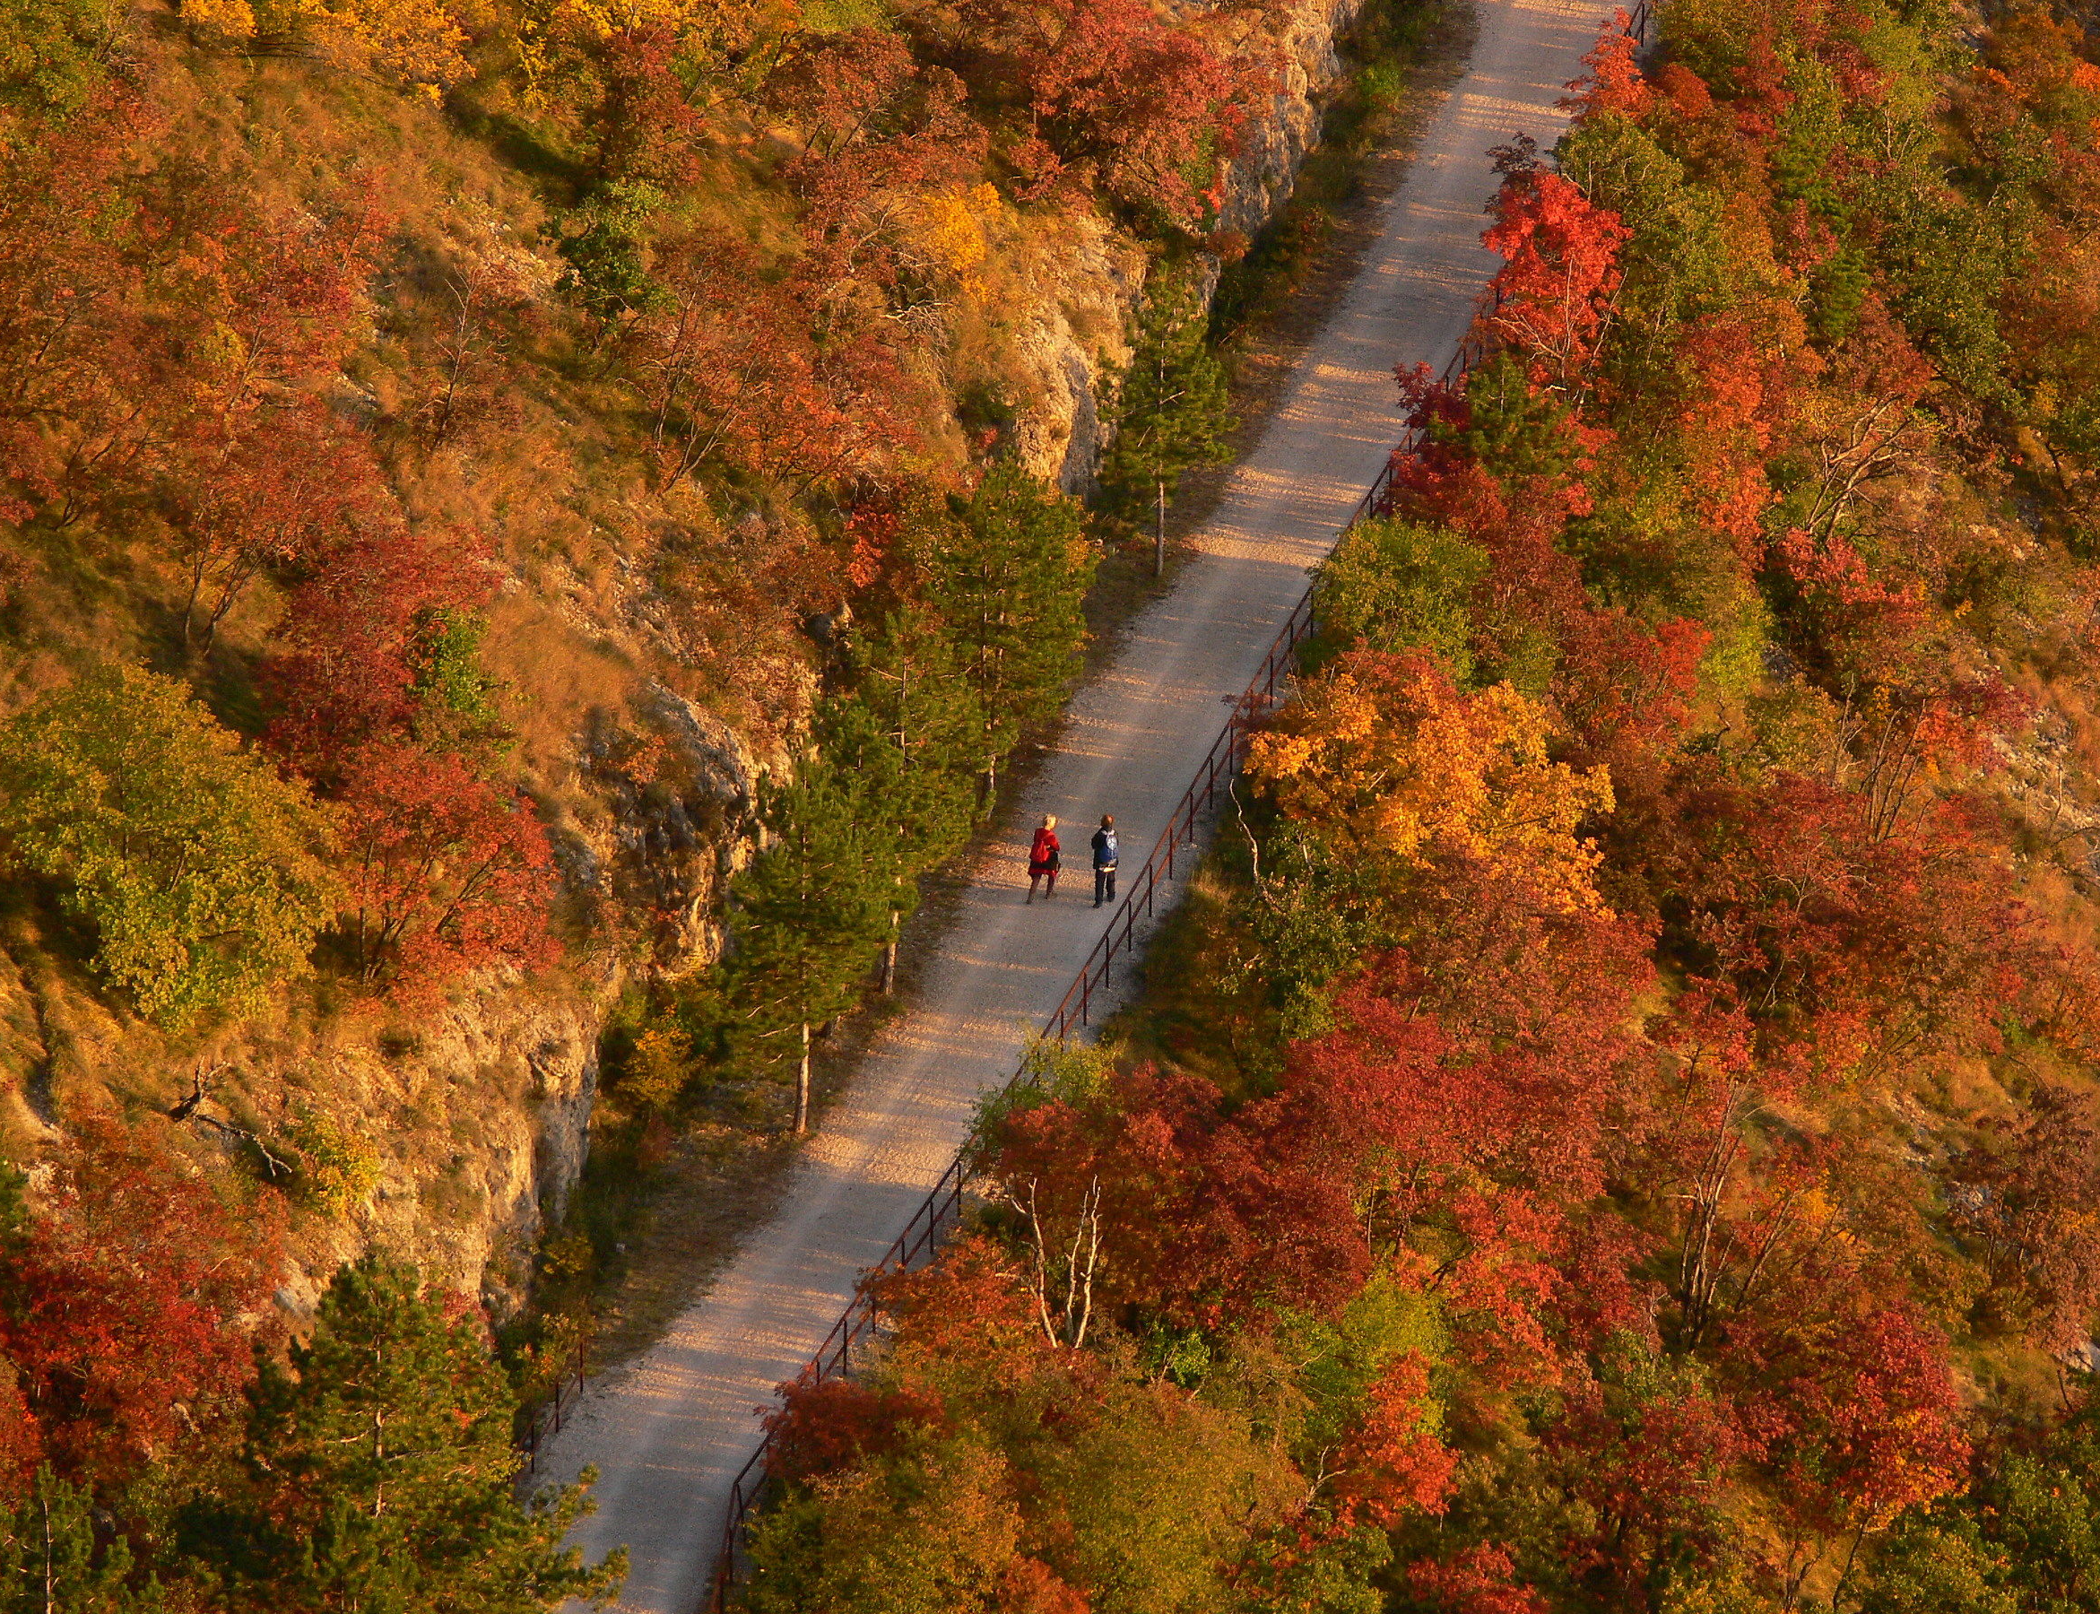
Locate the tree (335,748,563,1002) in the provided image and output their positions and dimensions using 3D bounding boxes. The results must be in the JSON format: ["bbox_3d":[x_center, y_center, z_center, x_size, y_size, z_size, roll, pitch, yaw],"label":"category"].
[{"bbox_3d":[-10.210,1.070,302.500,3.800,4.500,3.600,0,18,0],"label":"tree"}]

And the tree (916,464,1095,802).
[{"bbox_3d":[-0.820,-3.180,330.500,3.300,6.600,3.200,0,18,0],"label":"tree"}]

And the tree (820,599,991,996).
[{"bbox_3d":[-2.600,-0.150,320.000,3.000,7.200,3.000,0,18,0],"label":"tree"}]

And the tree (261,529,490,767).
[{"bbox_3d":[-11.650,-2.810,310.500,4.000,4.400,3.700,0,18,0],"label":"tree"}]

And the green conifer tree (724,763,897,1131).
[{"bbox_3d":[-4.200,2.420,313.000,3.000,6.700,3.000,0,18,0],"label":"green conifer tree"}]

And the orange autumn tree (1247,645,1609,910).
[{"bbox_3d":[7.000,-0.390,329.000,6.600,5.400,5.300,0,18,0],"label":"orange autumn tree"}]

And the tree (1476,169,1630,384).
[{"bbox_3d":[10.040,-10.510,357.000,3.100,4.600,3.000,0,18,0],"label":"tree"}]

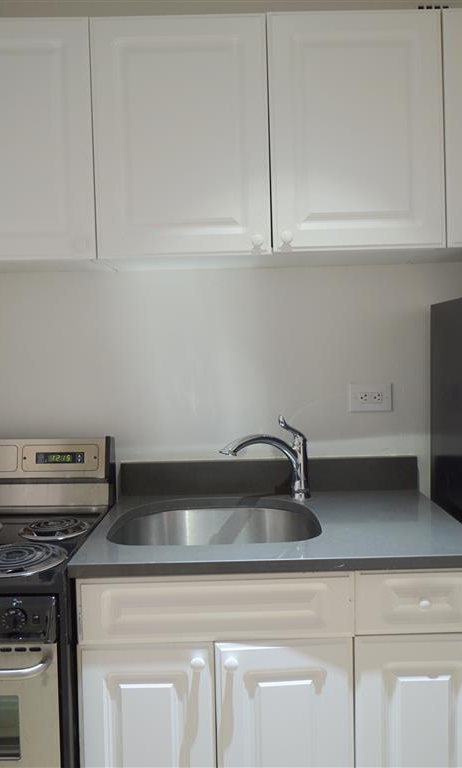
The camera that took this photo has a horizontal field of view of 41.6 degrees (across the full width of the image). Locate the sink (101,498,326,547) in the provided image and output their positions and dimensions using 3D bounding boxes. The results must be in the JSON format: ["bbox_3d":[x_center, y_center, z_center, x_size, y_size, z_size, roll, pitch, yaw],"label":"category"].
[{"bbox_3d":[-0.035,0.472,1.614,0.525,0.200,0.450,-1,2,0],"label":"sink"}]

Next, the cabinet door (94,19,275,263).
[{"bbox_3d":[-0.128,-0.636,1.576,0.453,0.607,0.021,-1,2,0],"label":"cabinet door"}]

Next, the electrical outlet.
[{"bbox_3d":[0.442,0.045,1.898,0.132,0.087,0.008,-1,2,0],"label":"electrical outlet"}]

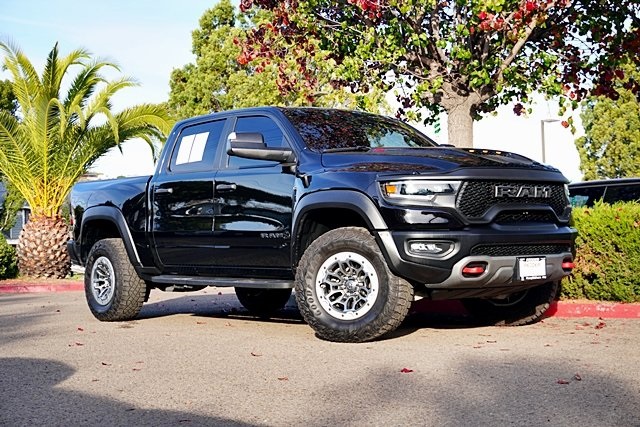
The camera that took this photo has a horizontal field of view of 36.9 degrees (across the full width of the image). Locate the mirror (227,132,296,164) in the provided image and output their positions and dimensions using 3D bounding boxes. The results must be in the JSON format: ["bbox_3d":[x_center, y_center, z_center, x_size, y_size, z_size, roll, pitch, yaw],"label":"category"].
[{"bbox_3d":[-0.489,-0.544,7.954,0.490,0.250,0.280,0,-3,-21],"label":"mirror"}]

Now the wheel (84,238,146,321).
[{"bbox_3d":[-2.146,0.697,10.062,0.325,0.860,0.875,2,-3,-41],"label":"wheel"}]

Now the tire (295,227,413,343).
[{"bbox_3d":[0.257,0.536,7.272,0.875,0.860,0.325,-2,-3,23],"label":"tire"}]

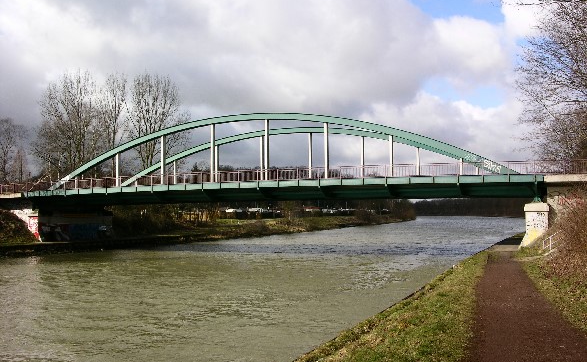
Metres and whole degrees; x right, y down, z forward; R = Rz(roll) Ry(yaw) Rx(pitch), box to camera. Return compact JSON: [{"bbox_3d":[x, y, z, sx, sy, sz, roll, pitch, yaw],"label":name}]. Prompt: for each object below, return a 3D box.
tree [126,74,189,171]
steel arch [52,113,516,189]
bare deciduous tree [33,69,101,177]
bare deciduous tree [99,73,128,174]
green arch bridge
[{"bbox_3d":[-22.600,-6.100,98.520,10.240,24.470,9.730,0,-3,-13],"label":"tree"},{"bbox_3d":[-4.940,-2.640,57.520,49.710,6.920,0.700,-2,-4,25],"label":"steel arch"},{"bbox_3d":[-37.740,-6.210,98.540,11.230,24.920,10.670,1,-4,-21],"label":"bare deciduous tree"},{"bbox_3d":[-29.920,-5.900,98.520,6.190,24.190,5.880,1,-3,-17],"label":"bare deciduous tree"},{"bbox_3d":[-3.040,-1.620,62.320,56.400,8.420,14.100,-2,-4,25],"label":"green arch bridge"}]

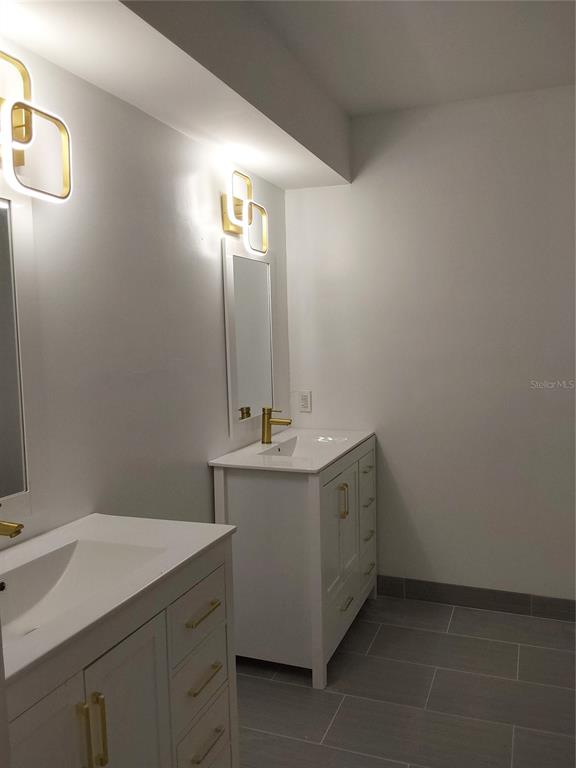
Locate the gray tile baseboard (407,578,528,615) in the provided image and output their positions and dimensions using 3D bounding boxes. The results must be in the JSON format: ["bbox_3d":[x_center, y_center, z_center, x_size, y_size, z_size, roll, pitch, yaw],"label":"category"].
[{"bbox_3d":[0.891,1.064,3.099,0.607,0.114,0.010,0,5,22],"label":"gray tile baseboard"}]

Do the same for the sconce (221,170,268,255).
[{"bbox_3d":[-0.201,-0.733,2.701,0.094,0.315,0.395,0,5,22],"label":"sconce"}]

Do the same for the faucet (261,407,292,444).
[{"bbox_3d":[-0.057,0.201,2.935,0.157,0.168,0.048,0,5,22],"label":"faucet"}]

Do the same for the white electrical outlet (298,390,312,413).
[{"bbox_3d":[0.092,0.097,3.329,0.074,0.117,0.010,0,5,22],"label":"white electrical outlet"}]

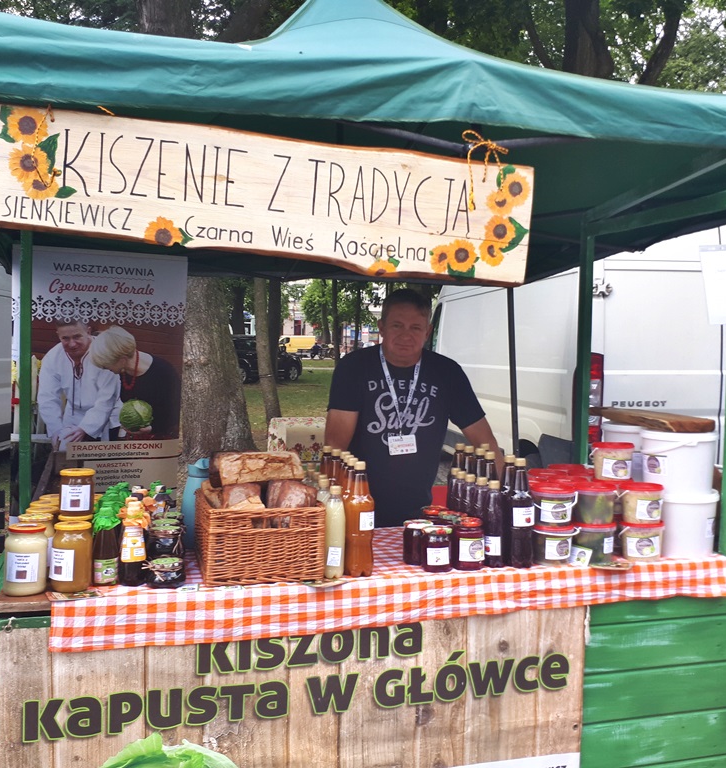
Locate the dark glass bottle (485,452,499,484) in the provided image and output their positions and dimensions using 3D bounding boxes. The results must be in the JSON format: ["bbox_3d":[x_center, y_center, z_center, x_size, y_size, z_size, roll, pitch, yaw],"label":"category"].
[{"bbox_3d":[0.362,0.335,2.260,0.073,0.284,0.073,1,2,9],"label":"dark glass bottle"}]

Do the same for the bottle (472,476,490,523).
[{"bbox_3d":[0.337,0.384,2.273,0.053,0.231,0.053,0,3,-15],"label":"bottle"}]

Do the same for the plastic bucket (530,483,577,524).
[{"bbox_3d":[0.568,0.357,2.362,0.129,0.117,0.129,1,3,14],"label":"plastic bucket"}]

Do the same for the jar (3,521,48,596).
[{"bbox_3d":[-0.848,0.440,2.000,0.102,0.165,0.102,-1,3,-23],"label":"jar"}]

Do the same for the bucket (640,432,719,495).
[{"bbox_3d":[0.960,0.239,2.401,0.225,0.187,0.225,1,3,0],"label":"bucket"}]

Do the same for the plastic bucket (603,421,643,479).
[{"bbox_3d":[0.929,0.224,2.715,0.228,0.195,0.228,1,3,19],"label":"plastic bucket"}]

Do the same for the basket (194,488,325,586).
[{"bbox_3d":[-0.280,0.398,2.123,0.300,0.193,0.250,0,3,-15],"label":"basket"}]

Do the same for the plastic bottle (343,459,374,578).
[{"bbox_3d":[-0.007,0.355,2.108,0.077,0.292,0.077,1,3,0],"label":"plastic bottle"}]

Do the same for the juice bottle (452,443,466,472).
[{"bbox_3d":[0.316,0.354,2.637,0.074,0.308,0.074,1,3,7],"label":"juice bottle"}]

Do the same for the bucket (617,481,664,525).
[{"bbox_3d":[0.846,0.357,2.409,0.128,0.117,0.128,2,3,20],"label":"bucket"}]

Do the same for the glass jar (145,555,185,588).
[{"bbox_3d":[-0.488,0.468,1.988,0.087,0.060,0.087,1,3,0],"label":"glass jar"}]

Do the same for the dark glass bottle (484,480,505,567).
[{"bbox_3d":[0.353,0.371,2.129,0.058,0.224,0.058,1,2,10],"label":"dark glass bottle"}]

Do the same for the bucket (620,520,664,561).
[{"bbox_3d":[0.782,0.431,2.235,0.126,0.092,0.126,1,2,14],"label":"bucket"}]

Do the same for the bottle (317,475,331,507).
[{"bbox_3d":[-0.104,0.371,2.160,0.056,0.225,0.056,0,2,-3],"label":"bottle"}]

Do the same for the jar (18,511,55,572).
[{"bbox_3d":[-0.833,0.414,2.035,0.102,0.152,0.102,-1,2,-22],"label":"jar"}]

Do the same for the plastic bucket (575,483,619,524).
[{"bbox_3d":[0.660,0.342,2.277,0.123,0.112,0.123,1,3,0],"label":"plastic bucket"}]

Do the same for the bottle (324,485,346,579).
[{"bbox_3d":[-0.076,0.405,2.189,0.054,0.246,0.054,0,3,-2],"label":"bottle"}]

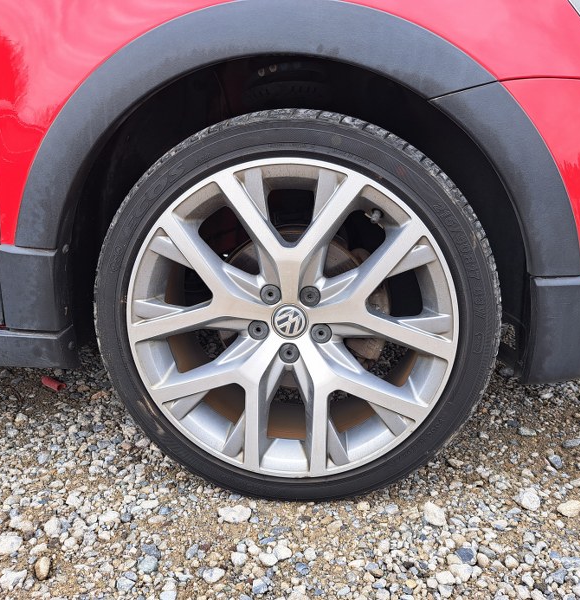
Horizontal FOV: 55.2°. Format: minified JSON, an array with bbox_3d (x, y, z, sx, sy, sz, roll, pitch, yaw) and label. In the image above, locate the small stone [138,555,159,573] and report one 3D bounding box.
[{"bbox_3d":[-0.186,0.349,0.732,0.027,0.017,0.024,-11,18,-37],"label":"small stone"}]

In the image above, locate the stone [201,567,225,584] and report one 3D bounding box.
[{"bbox_3d":[-0.097,0.352,0.707,0.029,0.017,0.022,-6,16,-21],"label":"stone"}]

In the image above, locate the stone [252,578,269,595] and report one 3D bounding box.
[{"bbox_3d":[-0.037,0.359,0.695,0.020,0.014,0.022,-4,15,-16],"label":"stone"}]

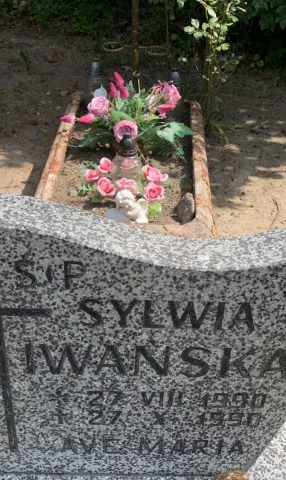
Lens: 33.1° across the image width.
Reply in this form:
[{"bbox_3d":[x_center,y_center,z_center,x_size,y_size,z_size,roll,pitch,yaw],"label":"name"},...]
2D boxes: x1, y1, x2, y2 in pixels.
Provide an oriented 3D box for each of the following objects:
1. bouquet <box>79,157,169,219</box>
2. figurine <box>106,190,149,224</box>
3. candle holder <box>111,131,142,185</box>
[{"bbox_3d":[-0.077,-0.230,2.083,0.375,0.160,0.230,2,35,0],"label":"bouquet"},{"bbox_3d":[-0.067,-0.147,2.013,0.150,0.105,0.100,17,38,21],"label":"figurine"},{"bbox_3d":[-0.070,-0.375,2.210,0.135,0.255,0.135,2,35,0],"label":"candle holder"}]

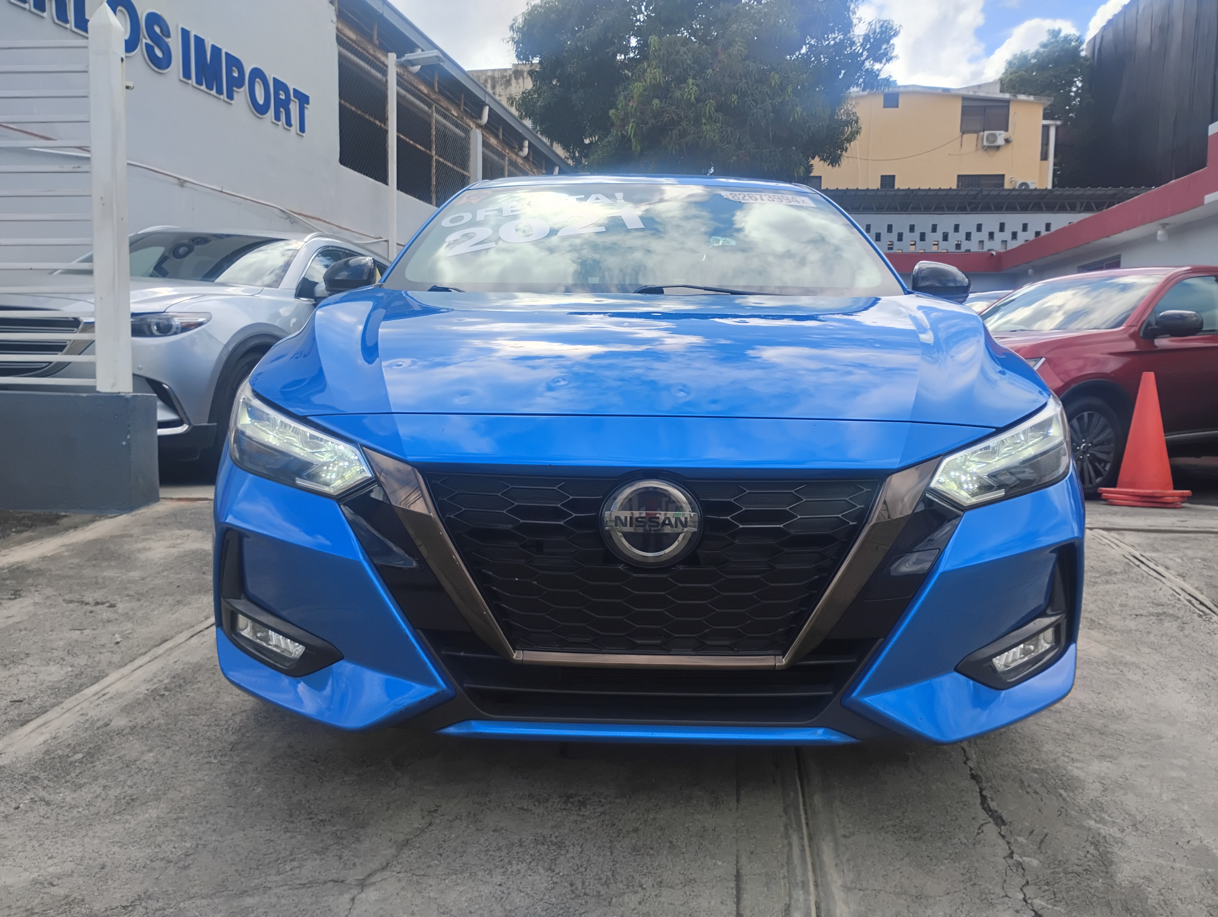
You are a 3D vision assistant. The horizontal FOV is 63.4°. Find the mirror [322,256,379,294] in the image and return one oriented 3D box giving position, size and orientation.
[{"bbox_3d":[-0.814,-0.578,3.092,0.195,0.150,0.150,1,7,2],"label":"mirror"}]

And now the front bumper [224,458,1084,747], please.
[{"bbox_3d":[0.069,0.220,1.732,1.786,0.480,0.550,1,7,2],"label":"front bumper"}]

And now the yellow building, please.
[{"bbox_3d":[11.086,-9.768,40.895,9.500,8.500,9.000,0,6,-6],"label":"yellow building"}]

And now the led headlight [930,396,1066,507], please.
[{"bbox_3d":[0.723,-0.023,1.809,0.385,0.180,0.440,1,7,2],"label":"led headlight"}]

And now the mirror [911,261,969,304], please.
[{"bbox_3d":[1.030,-0.544,3.041,0.195,0.150,0.150,1,7,2],"label":"mirror"}]

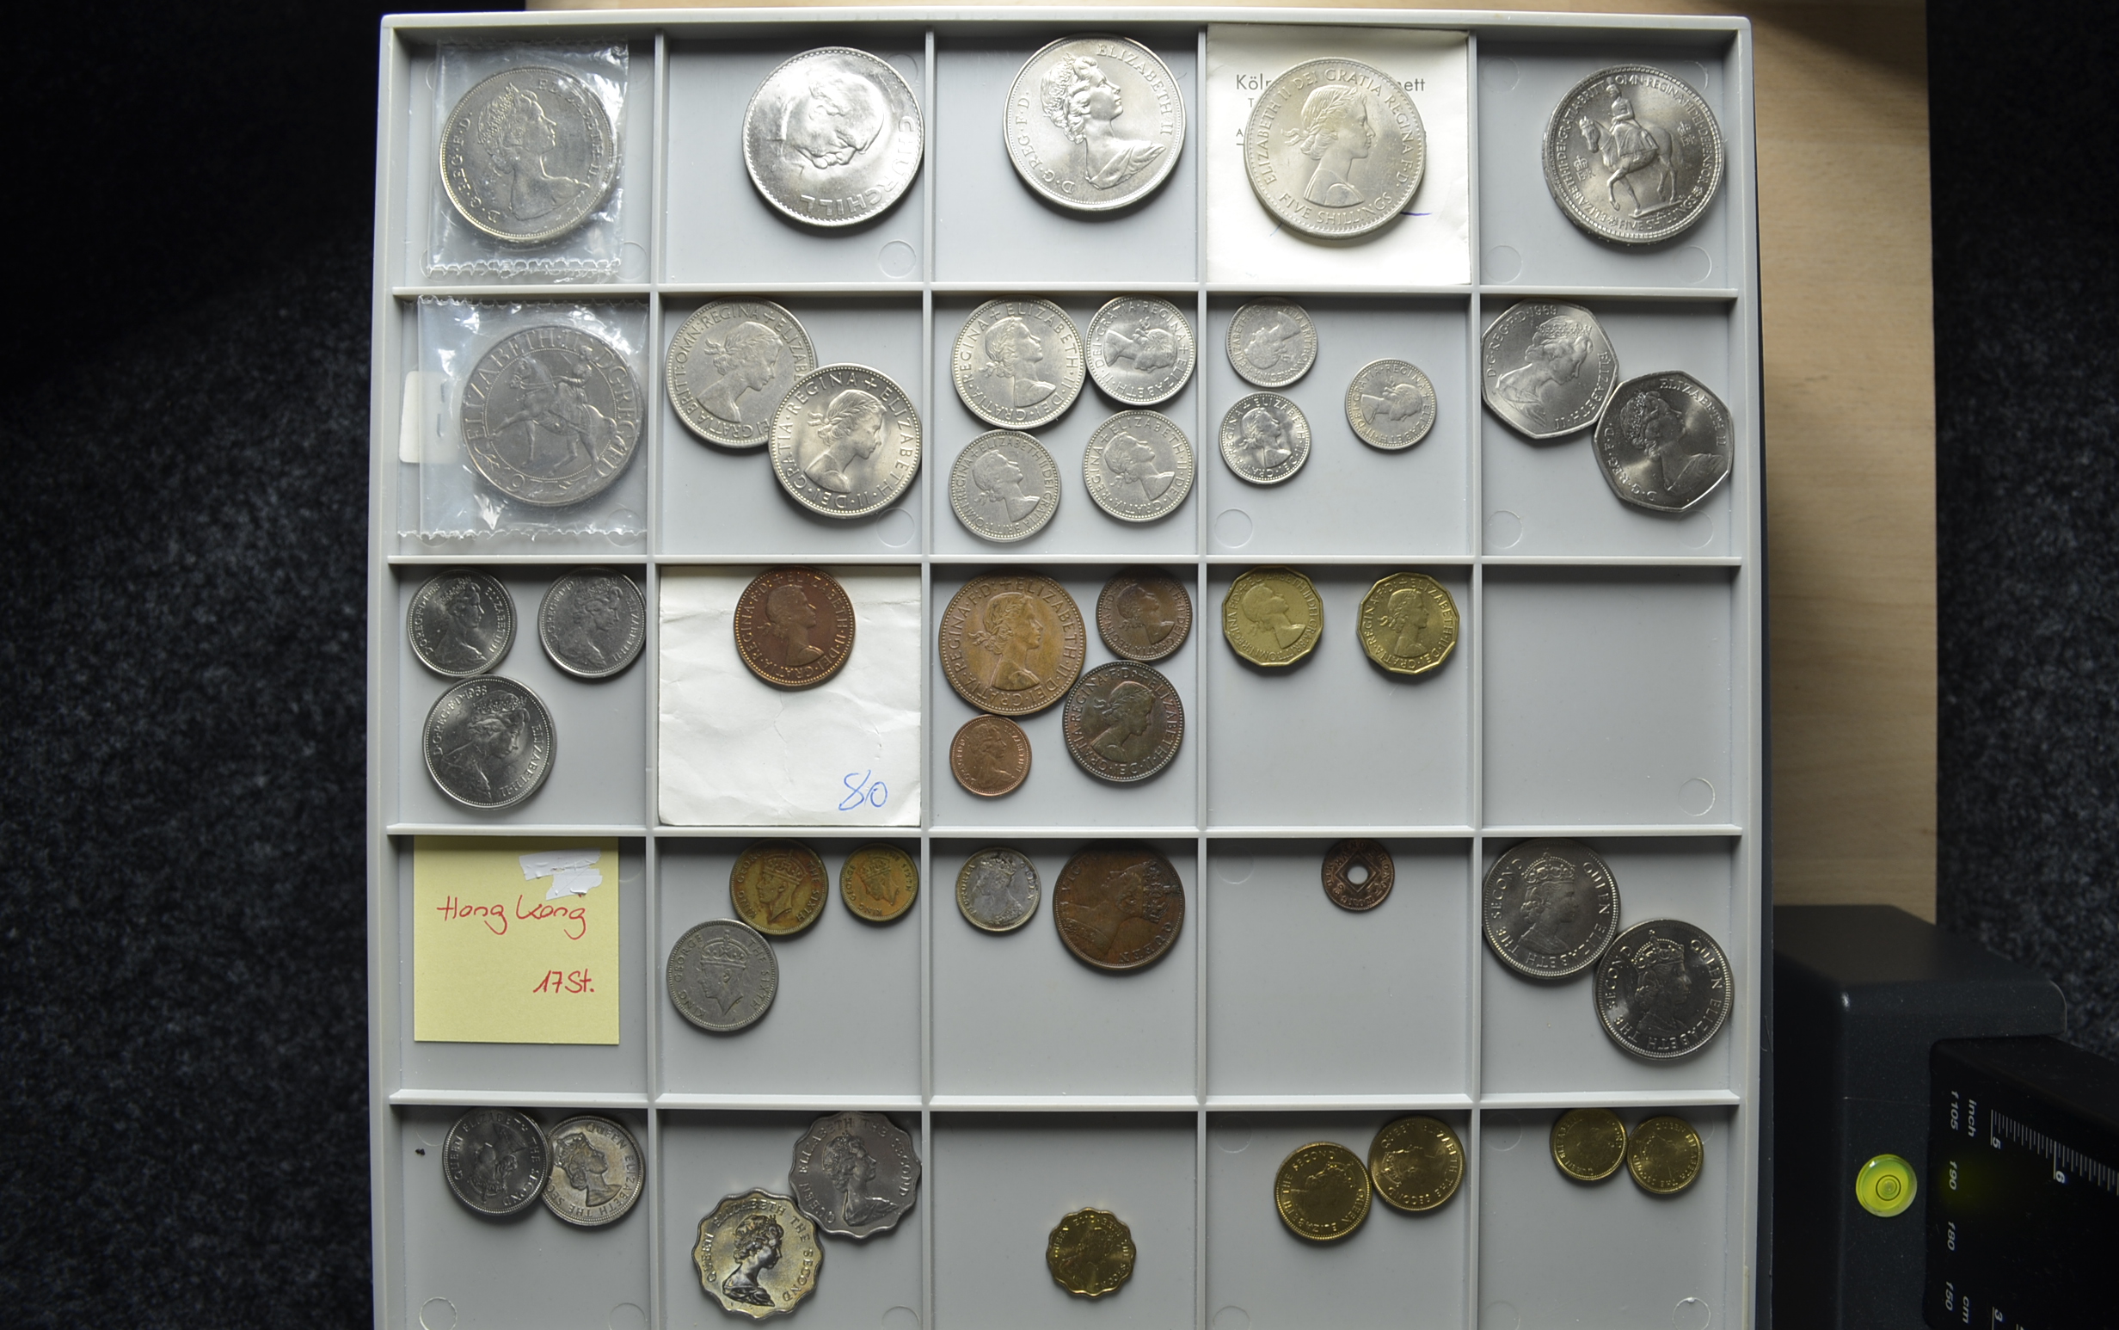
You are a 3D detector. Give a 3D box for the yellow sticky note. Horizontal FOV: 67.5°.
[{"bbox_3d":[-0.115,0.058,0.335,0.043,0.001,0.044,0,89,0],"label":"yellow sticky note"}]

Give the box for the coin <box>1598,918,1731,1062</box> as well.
[{"bbox_3d":[0.129,0.069,0.338,0.030,0.002,0.030,0,89,0],"label":"coin"}]

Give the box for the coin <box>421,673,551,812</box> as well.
[{"bbox_3d":[-0.122,0.017,0.339,0.029,0.002,0.029,0,89,0],"label":"coin"}]

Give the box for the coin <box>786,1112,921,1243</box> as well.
[{"bbox_3d":[-0.044,0.109,0.341,0.028,0.002,0.028,0,90,0],"label":"coin"}]

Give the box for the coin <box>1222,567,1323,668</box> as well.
[{"bbox_3d":[0.046,-0.010,0.339,0.022,0.002,0.022,0,89,0],"label":"coin"}]

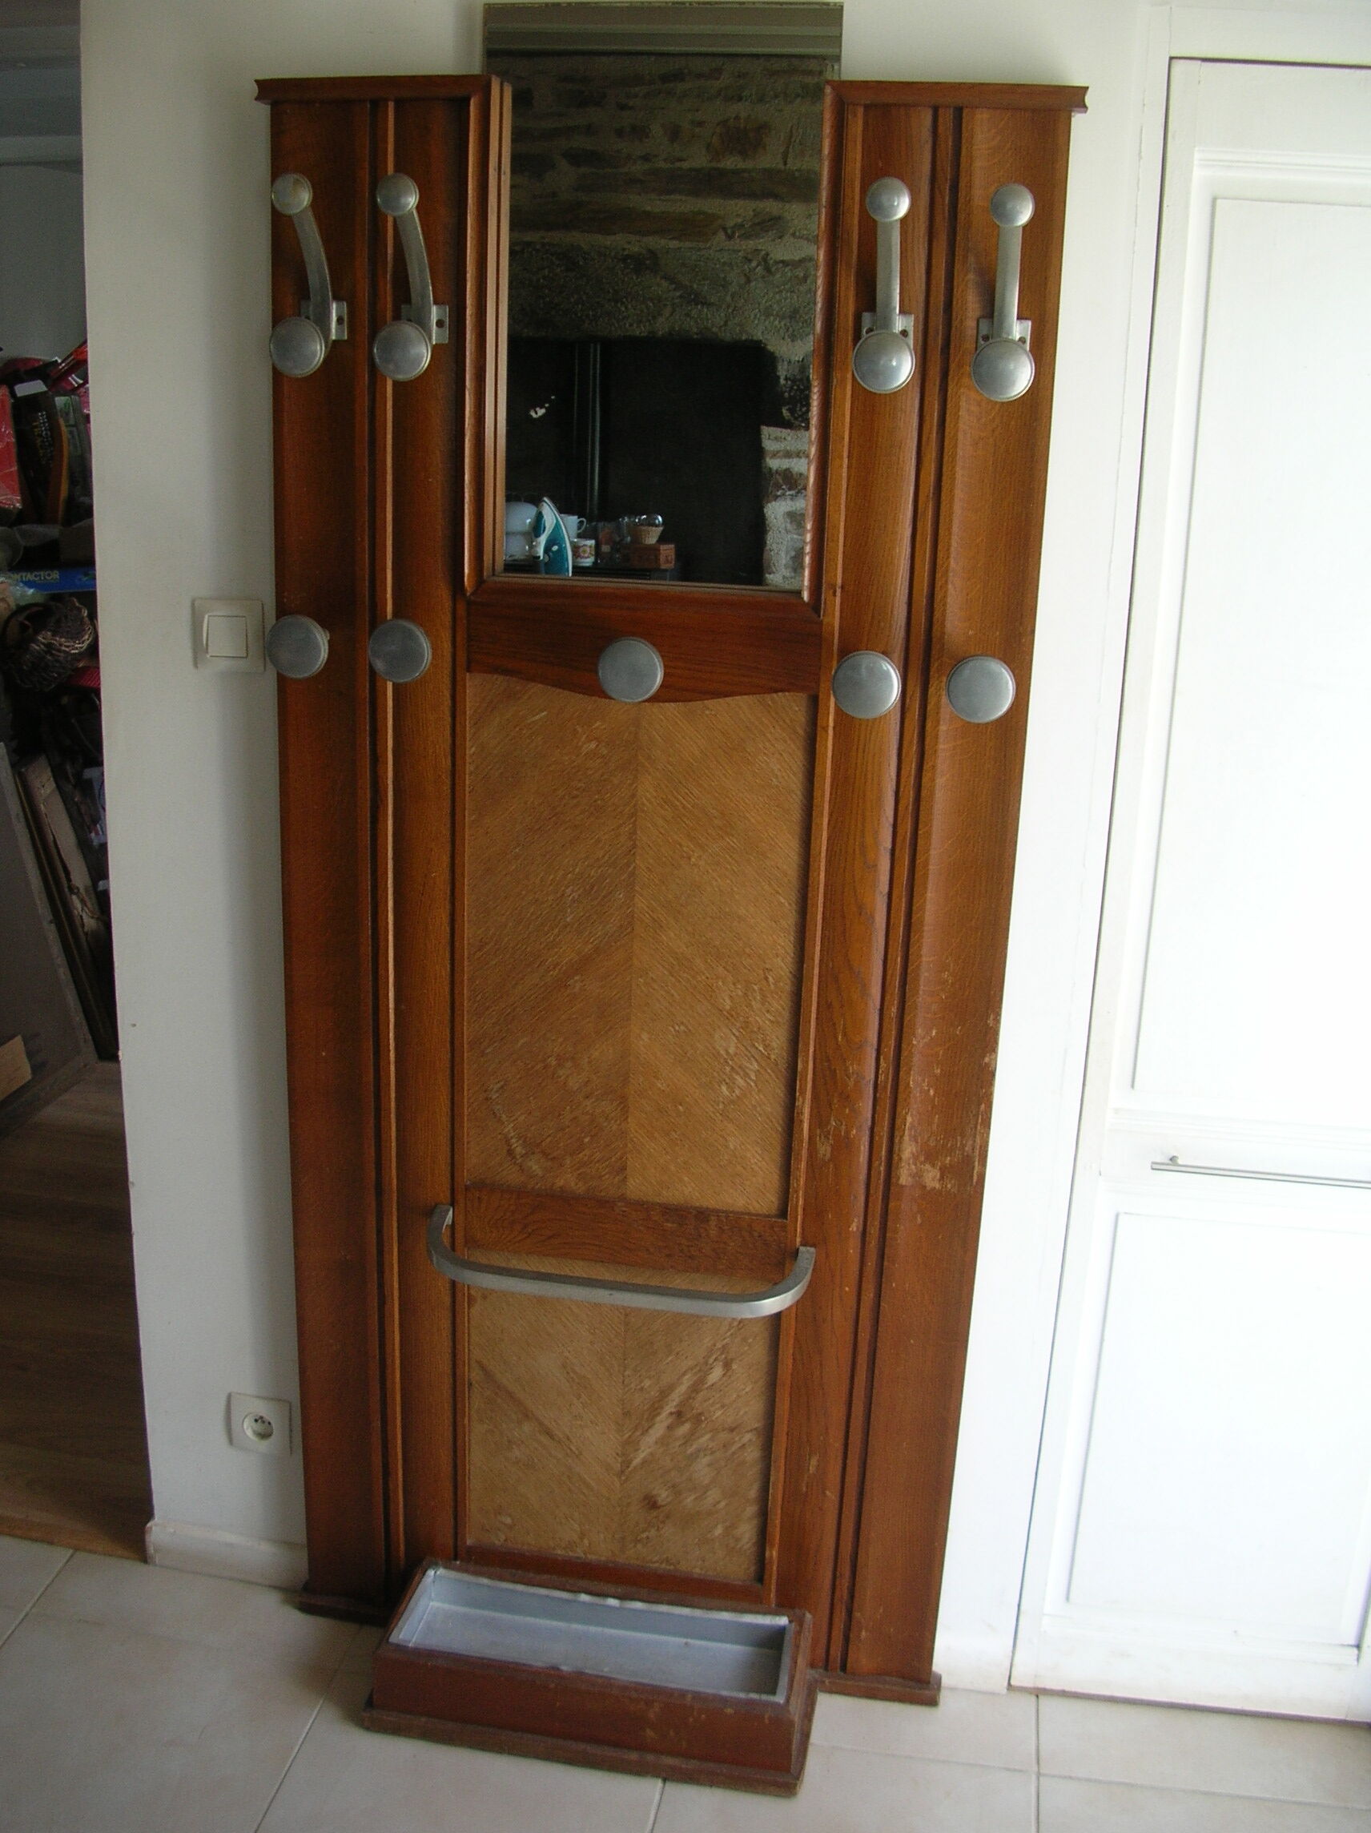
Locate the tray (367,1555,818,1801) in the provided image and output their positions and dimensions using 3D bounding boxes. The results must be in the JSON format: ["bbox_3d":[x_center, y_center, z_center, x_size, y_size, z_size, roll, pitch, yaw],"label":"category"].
[{"bbox_3d":[-0.110,0.933,2.292,0.530,0.103,0.206,5,17,9],"label":"tray"}]

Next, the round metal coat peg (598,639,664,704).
[{"bbox_3d":[-0.056,-0.269,2.005,0.069,0.069,0.050,5,17,9],"label":"round metal coat peg"}]

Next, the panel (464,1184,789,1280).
[{"bbox_3d":[-0.071,0.382,2.242,0.396,0.085,0.019,5,17,9],"label":"panel"}]

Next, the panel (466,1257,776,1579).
[{"bbox_3d":[-0.080,0.626,2.318,0.394,0.422,0.015,5,17,9],"label":"panel"}]

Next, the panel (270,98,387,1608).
[{"bbox_3d":[-0.412,0.023,2.204,0.105,1.828,0.024,5,17,9],"label":"panel"}]

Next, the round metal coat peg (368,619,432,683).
[{"bbox_3d":[-0.309,-0.295,2.046,0.069,0.069,0.050,5,17,9],"label":"round metal coat peg"}]

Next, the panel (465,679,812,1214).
[{"bbox_3d":[-0.059,0.039,2.144,0.396,0.629,0.015,5,17,9],"label":"panel"}]

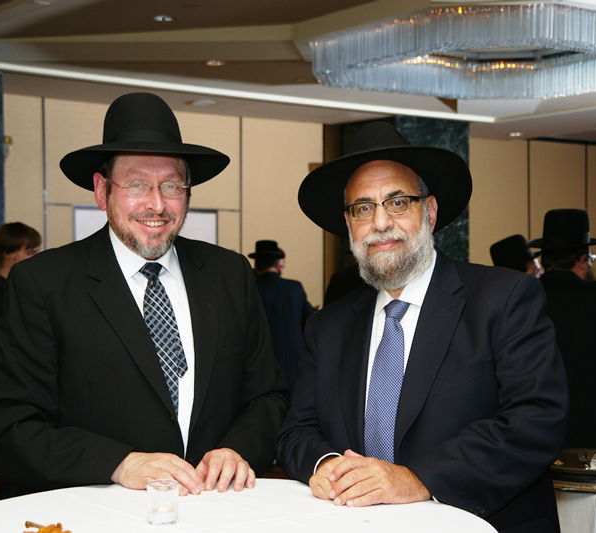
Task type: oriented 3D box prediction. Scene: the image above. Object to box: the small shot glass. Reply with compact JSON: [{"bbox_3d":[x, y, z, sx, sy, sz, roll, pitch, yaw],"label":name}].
[{"bbox_3d":[-0.218,0.381,1.975,0.051,0.063,0.051,0,0,0],"label":"small shot glass"}]

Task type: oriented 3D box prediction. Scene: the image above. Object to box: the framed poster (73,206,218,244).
[{"bbox_3d":[-1.280,-0.080,10.450,1.480,0.850,0.040,0,0,-37],"label":"framed poster"}]

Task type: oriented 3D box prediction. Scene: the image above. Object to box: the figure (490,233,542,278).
[{"bbox_3d":[0.980,0.680,5.750,0.520,1.660,0.380,0,0,37],"label":"figure"}]

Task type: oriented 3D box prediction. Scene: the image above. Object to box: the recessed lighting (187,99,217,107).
[{"bbox_3d":[-0.790,-1.342,10.000,0.230,0.050,0.230,0,0,0],"label":"recessed lighting"}]

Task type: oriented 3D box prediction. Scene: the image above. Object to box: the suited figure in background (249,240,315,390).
[{"bbox_3d":[-0.160,0.635,10.000,0.600,1.710,0.400,0,0,23],"label":"suited figure in background"}]

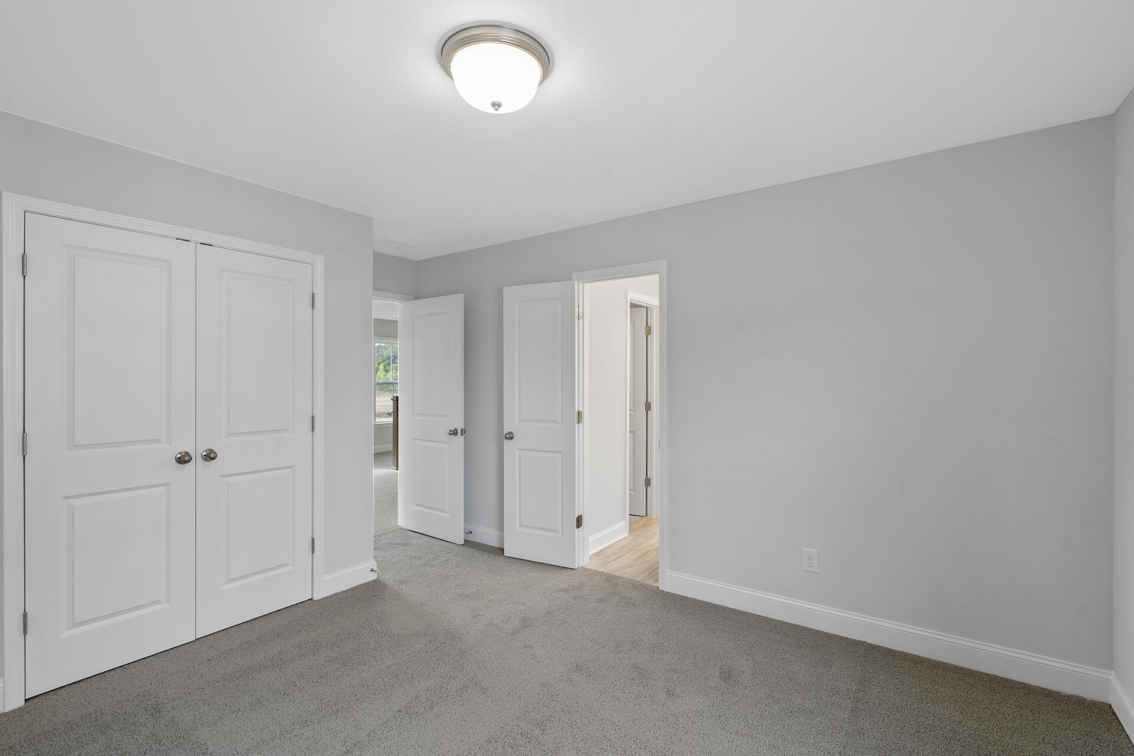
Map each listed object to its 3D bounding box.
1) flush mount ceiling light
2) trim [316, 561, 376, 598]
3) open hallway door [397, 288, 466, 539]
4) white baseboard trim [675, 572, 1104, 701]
[{"bbox_3d":[-0.241,-1.004,1.724,0.370,0.165,0.370,0,0,0],"label":"flush mount ceiling light"},{"bbox_3d":[-1.407,1.296,3.281,0.018,0.131,0.376,0,0,35],"label":"trim"},{"bbox_3d":[-1.150,0.323,4.311,0.762,2.025,0.042,0,0,36],"label":"open hallway door"},{"bbox_3d":[1.450,1.288,2.652,1.974,0.134,0.018,0,0,35],"label":"white baseboard trim"}]

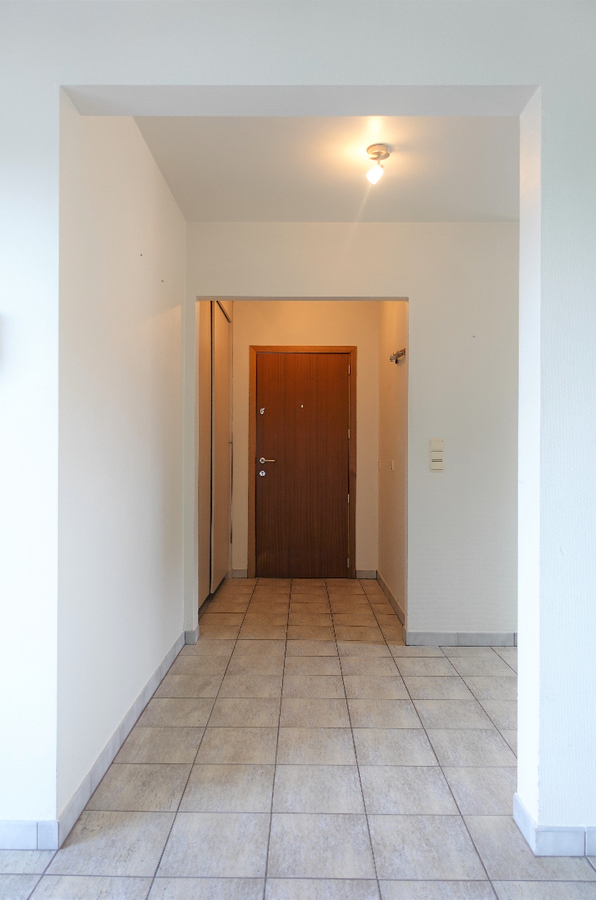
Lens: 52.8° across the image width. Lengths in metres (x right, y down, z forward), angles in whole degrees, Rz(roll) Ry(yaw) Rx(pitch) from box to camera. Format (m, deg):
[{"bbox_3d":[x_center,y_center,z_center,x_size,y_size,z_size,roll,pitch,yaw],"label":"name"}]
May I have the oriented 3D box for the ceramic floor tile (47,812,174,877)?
[{"bbox_3d":[-0.538,1.160,1.774,0.300,0.010,0.297,0,0,0],"label":"ceramic floor tile"}]

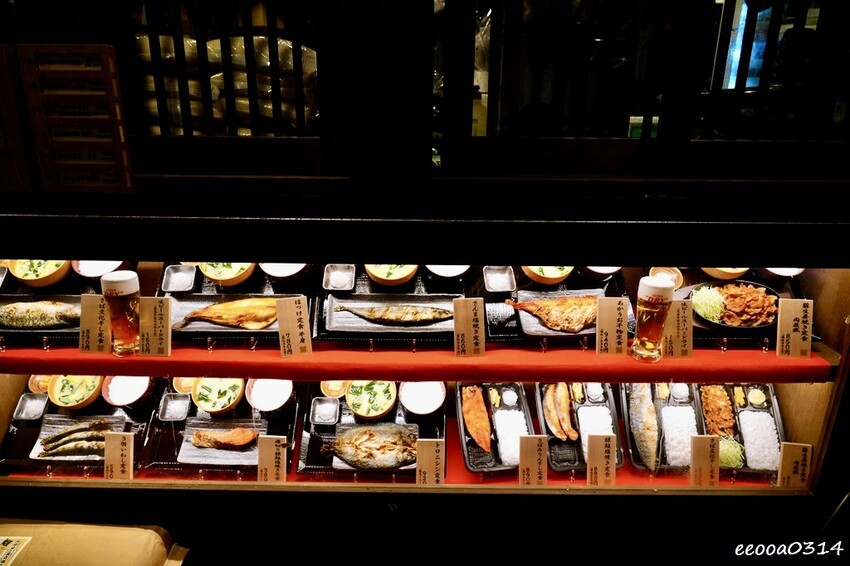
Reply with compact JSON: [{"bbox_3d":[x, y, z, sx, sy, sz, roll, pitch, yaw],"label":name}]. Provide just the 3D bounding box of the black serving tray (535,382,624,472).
[{"bbox_3d":[0.366,0.330,1.354,0.173,0.040,0.228,-4,59,-3],"label":"black serving tray"}]

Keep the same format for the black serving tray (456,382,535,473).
[{"bbox_3d":[0.173,0.347,1.378,0.173,0.036,0.229,-3,51,-3],"label":"black serving tray"}]

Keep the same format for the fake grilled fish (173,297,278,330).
[{"bbox_3d":[-0.414,0.071,1.226,0.245,0.030,0.085,-4,55,-3],"label":"fake grilled fish"}]

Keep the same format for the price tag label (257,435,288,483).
[{"bbox_3d":[-0.347,0.403,1.280,0.061,0.119,0.008,1,2,0],"label":"price tag label"}]

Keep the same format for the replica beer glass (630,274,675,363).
[{"bbox_3d":[0.460,0.075,1.156,0.073,0.163,0.073,1,15,0],"label":"replica beer glass"}]

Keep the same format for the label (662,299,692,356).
[{"bbox_3d":[0.526,0.094,1.176,0.061,0.121,0.008,1,3,0],"label":"label"}]

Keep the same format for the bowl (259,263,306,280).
[{"bbox_3d":[-0.321,-0.041,1.304,0.117,0.058,0.117,0,55,0],"label":"bowl"}]

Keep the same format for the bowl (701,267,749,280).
[{"bbox_3d":[0.692,-0.050,1.335,0.125,0.065,0.125,0,55,0],"label":"bowl"}]

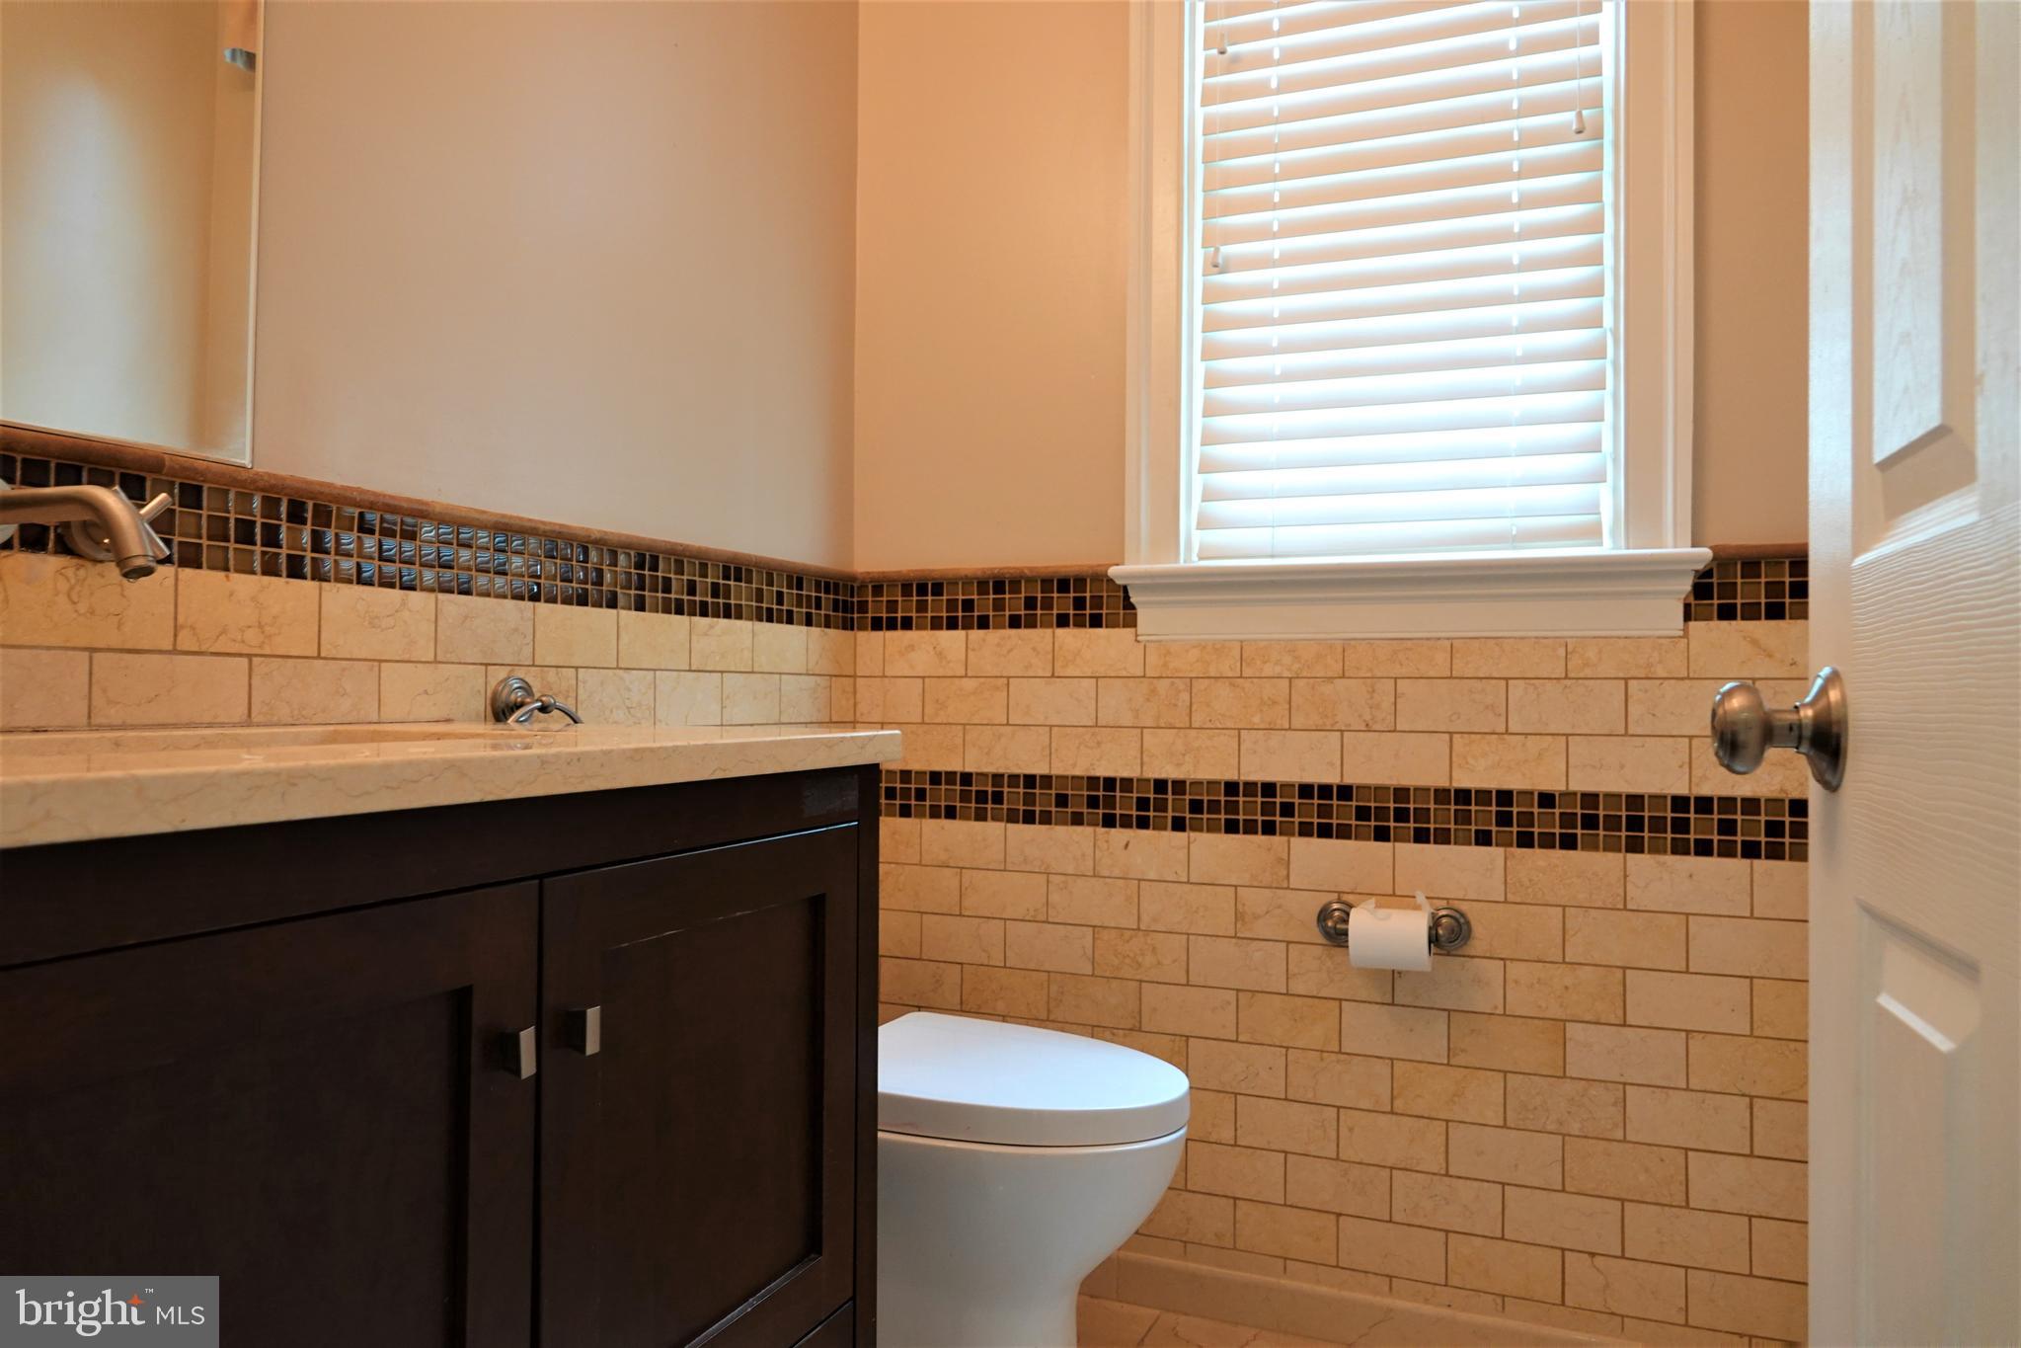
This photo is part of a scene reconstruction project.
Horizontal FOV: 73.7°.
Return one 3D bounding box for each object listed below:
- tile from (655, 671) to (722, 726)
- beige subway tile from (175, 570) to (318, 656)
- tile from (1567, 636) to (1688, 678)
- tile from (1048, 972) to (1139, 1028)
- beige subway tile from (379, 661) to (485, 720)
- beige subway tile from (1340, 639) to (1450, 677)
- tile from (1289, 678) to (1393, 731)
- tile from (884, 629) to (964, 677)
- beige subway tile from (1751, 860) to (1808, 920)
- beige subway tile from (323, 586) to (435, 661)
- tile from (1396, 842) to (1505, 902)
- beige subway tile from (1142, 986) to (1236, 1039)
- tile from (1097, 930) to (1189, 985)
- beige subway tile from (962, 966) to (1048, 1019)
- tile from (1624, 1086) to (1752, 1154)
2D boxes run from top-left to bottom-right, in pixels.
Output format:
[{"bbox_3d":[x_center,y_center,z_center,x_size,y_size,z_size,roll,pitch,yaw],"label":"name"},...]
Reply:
[{"bbox_3d":[-0.455,0.035,1.898,0.010,0.076,0.152,0,-2,22],"label":"tile"},{"bbox_3d":[-0.750,-0.057,1.325,0.010,0.076,0.151,0,-1,25],"label":"beige subway tile"},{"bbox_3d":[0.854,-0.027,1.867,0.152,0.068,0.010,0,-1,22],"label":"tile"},{"bbox_3d":[0.135,0.523,2.156,0.151,0.076,0.010,0,-1,22],"label":"tile"},{"bbox_3d":[-0.649,0.027,1.511,0.010,0.076,0.152,0,-1,25],"label":"beige subway tile"},{"bbox_3d":[0.568,-0.022,1.986,0.151,0.054,0.010,0,-1,22],"label":"beige subway tile"},{"bbox_3d":[0.498,0.046,2.016,0.151,0.076,0.010,0,-1,22],"label":"tile"},{"bbox_3d":[-0.143,-0.034,2.291,0.152,0.076,0.010,0,-1,23],"label":"tile"},{"bbox_3d":[1.064,0.287,1.774,0.152,0.077,0.010,0,-1,22],"label":"beige subway tile"},{"bbox_3d":[-0.679,-0.052,1.445,0.010,0.076,0.152,0,-1,25],"label":"beige subway tile"},{"bbox_3d":[0.638,0.288,1.958,0.152,0.076,0.010,0,-1,23],"label":"tile"},{"bbox_3d":[0.279,0.526,2.107,0.152,0.076,0.010,0,-2,22],"label":"beige subway tile"},{"bbox_3d":[0.207,0.444,2.128,0.151,0.076,0.010,0,-1,22],"label":"tile"},{"bbox_3d":[-0.009,0.519,2.208,0.151,0.076,0.010,0,-1,22],"label":"beige subway tile"},{"bbox_3d":[0.918,0.604,1.827,0.152,0.077,0.010,0,-1,22],"label":"tile"}]

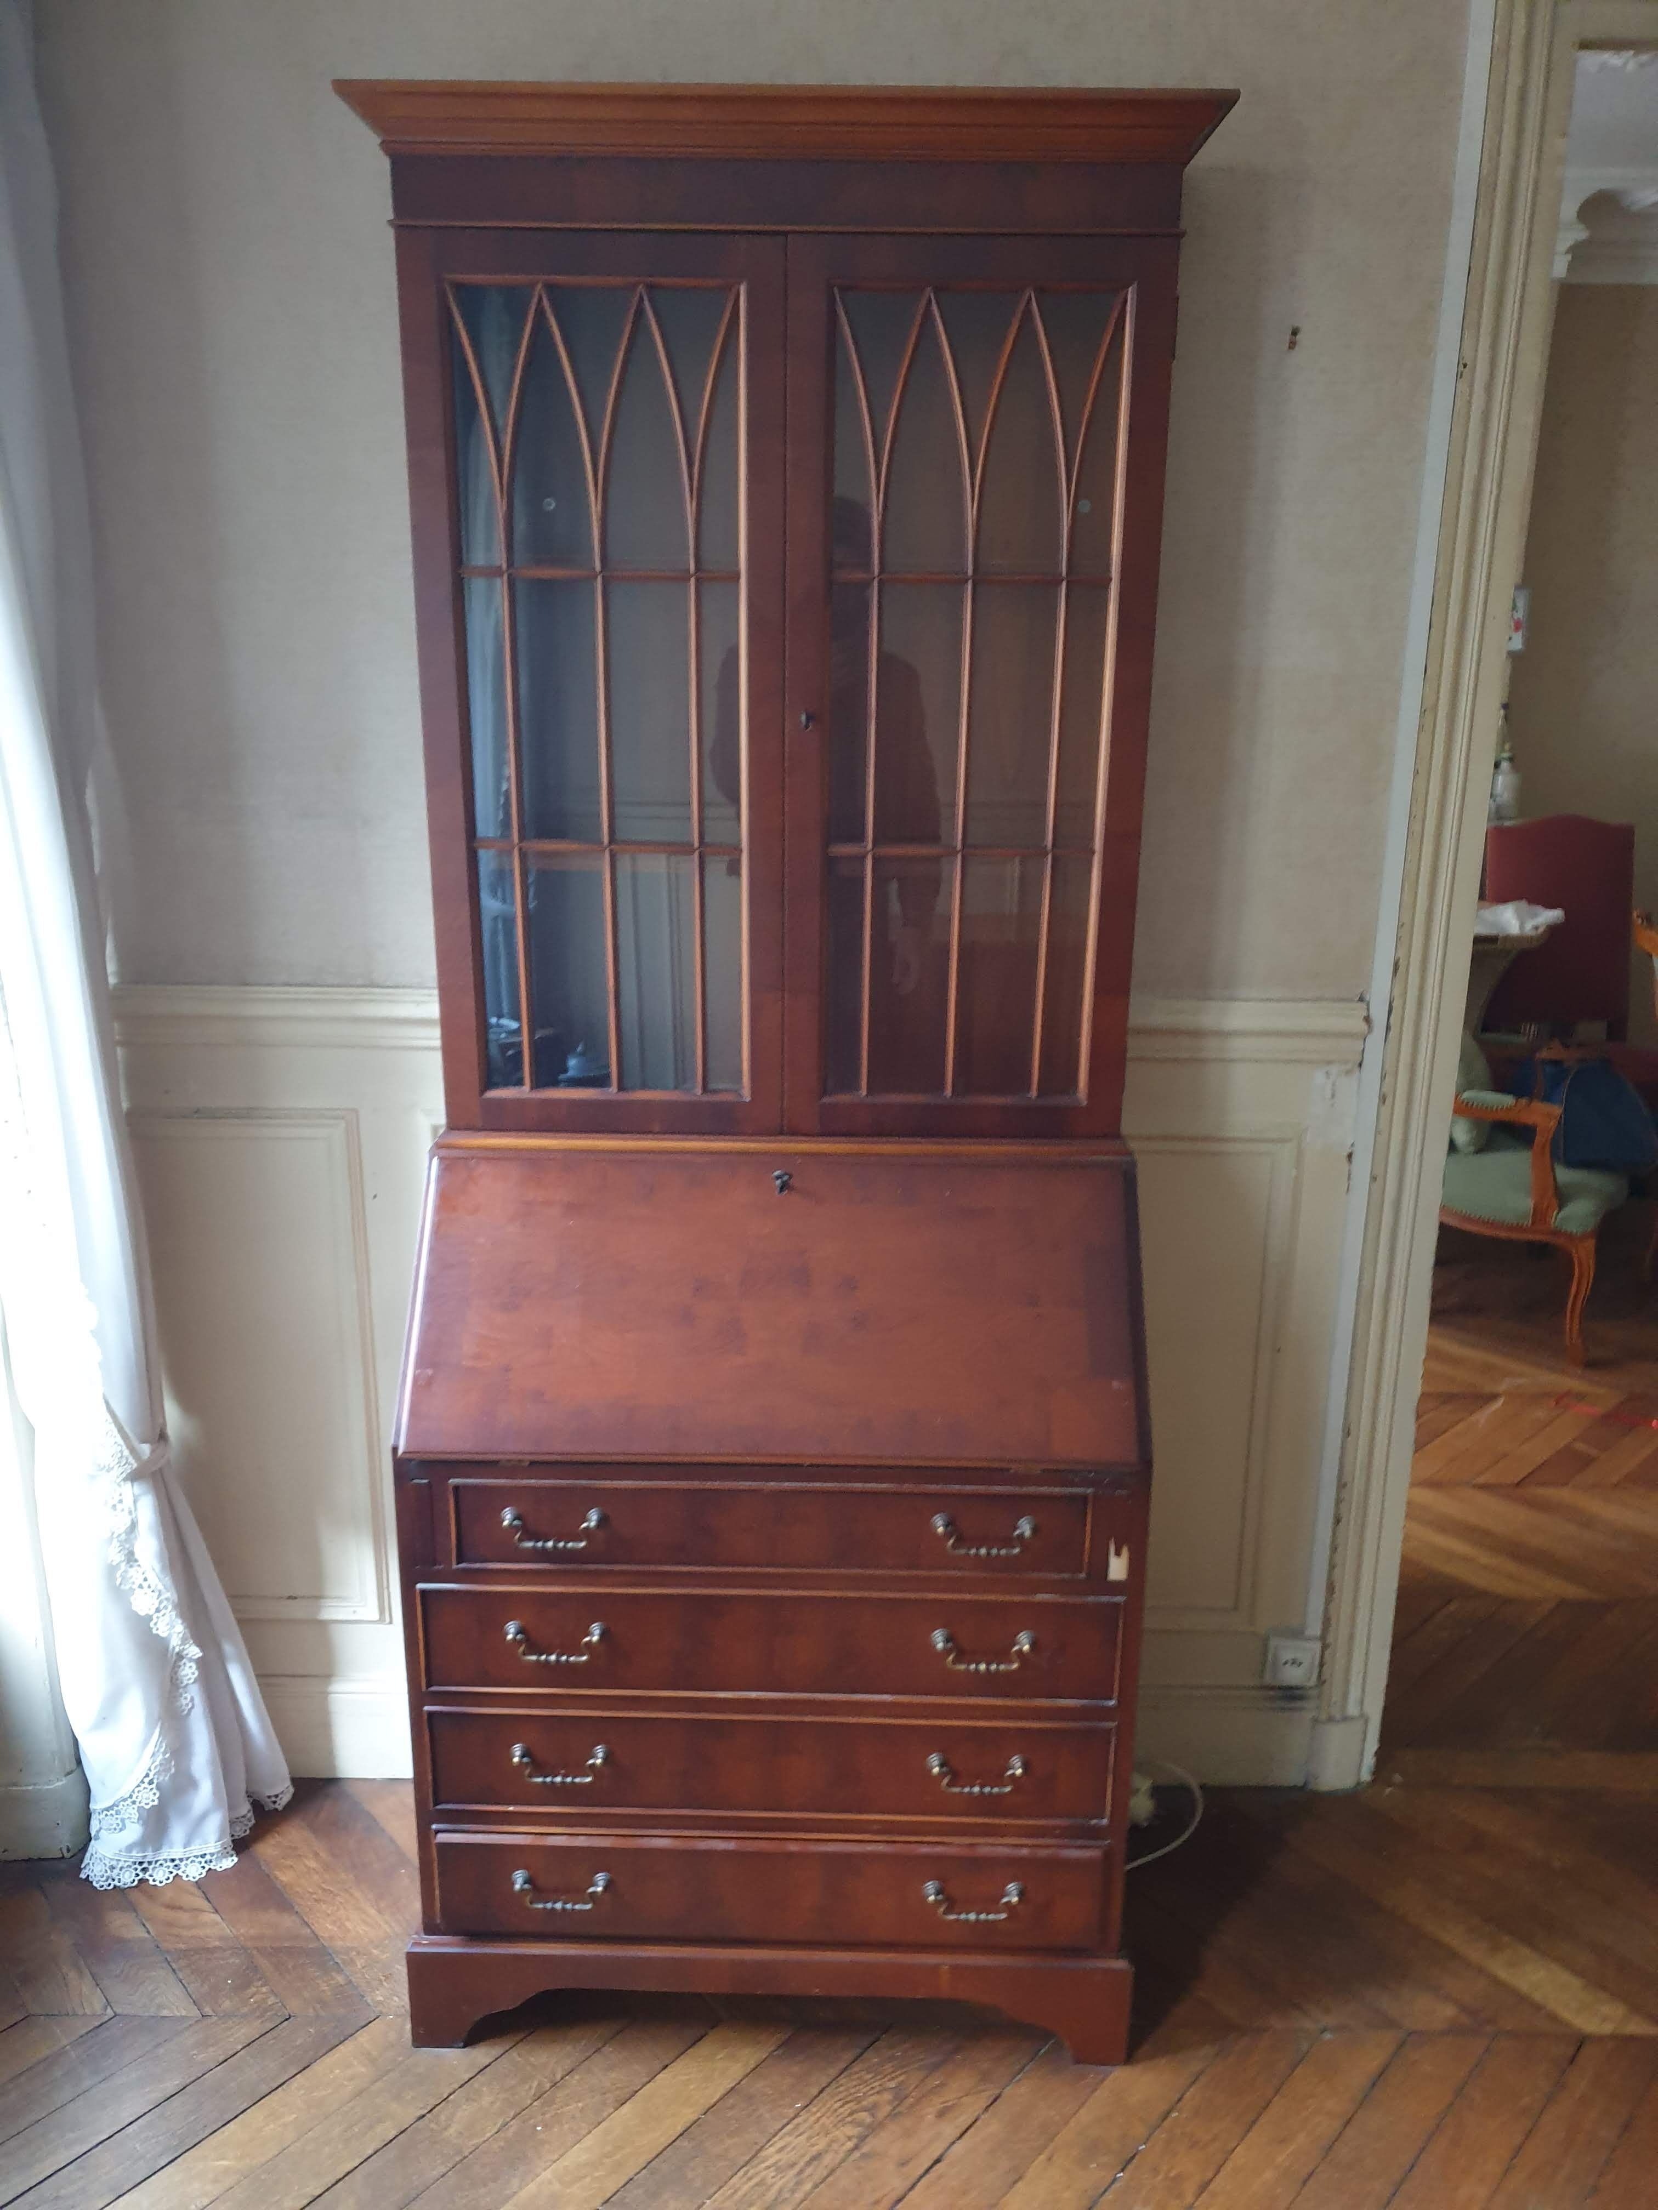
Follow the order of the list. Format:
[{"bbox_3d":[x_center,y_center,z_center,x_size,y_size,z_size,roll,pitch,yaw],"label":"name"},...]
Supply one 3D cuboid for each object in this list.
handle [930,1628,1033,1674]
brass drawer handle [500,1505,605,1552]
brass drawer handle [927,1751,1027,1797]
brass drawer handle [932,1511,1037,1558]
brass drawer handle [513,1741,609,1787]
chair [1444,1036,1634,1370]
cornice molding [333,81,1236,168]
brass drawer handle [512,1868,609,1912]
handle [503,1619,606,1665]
[{"bbox_3d":[0.164,0.585,1.770,0.106,0.043,0.027,1,16,0],"label":"handle"},{"bbox_3d":[-0.289,0.446,1.736,0.106,0.043,0.027,1,16,0],"label":"brass drawer handle"},{"bbox_3d":[0.160,0.734,1.812,0.106,0.043,0.027,1,16,0],"label":"brass drawer handle"},{"bbox_3d":[0.160,0.451,1.732,0.106,0.043,0.027,1,16,0],"label":"brass drawer handle"},{"bbox_3d":[-0.293,0.723,1.814,0.106,0.043,0.027,1,16,0],"label":"brass drawer handle"},{"bbox_3d":[1.591,0.059,4.028,0.620,0.890,0.620,8,17,23],"label":"chair"},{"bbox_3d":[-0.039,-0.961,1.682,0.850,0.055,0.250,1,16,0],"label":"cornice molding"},{"bbox_3d":[-0.296,0.872,1.835,0.106,0.043,0.027,1,16,0],"label":"brass drawer handle"},{"bbox_3d":[-0.293,0.576,1.773,0.106,0.043,0.027,1,16,0],"label":"handle"}]

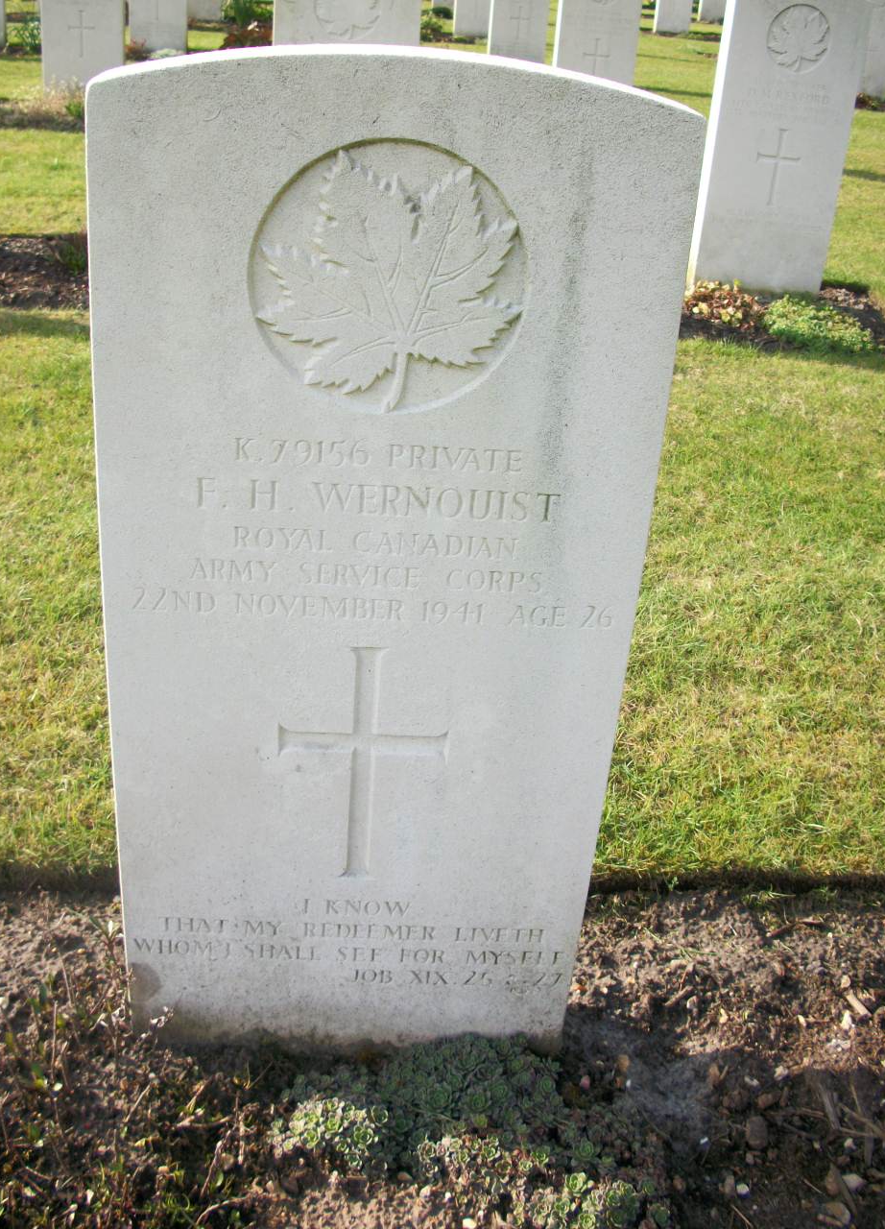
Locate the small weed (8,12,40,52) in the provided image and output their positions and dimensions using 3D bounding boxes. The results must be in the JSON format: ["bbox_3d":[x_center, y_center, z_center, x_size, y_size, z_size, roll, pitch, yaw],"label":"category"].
[{"bbox_3d":[-2.576,-3.637,7.761,0.270,0.230,0.240,3,27,-3],"label":"small weed"}]

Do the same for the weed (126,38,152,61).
[{"bbox_3d":[-1.875,-3.448,7.596,0.180,0.140,0.160,3,27,-3],"label":"weed"}]

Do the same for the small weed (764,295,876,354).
[{"bbox_3d":[0.960,-0.738,3.156,0.300,0.088,0.250,3,27,-3],"label":"small weed"}]

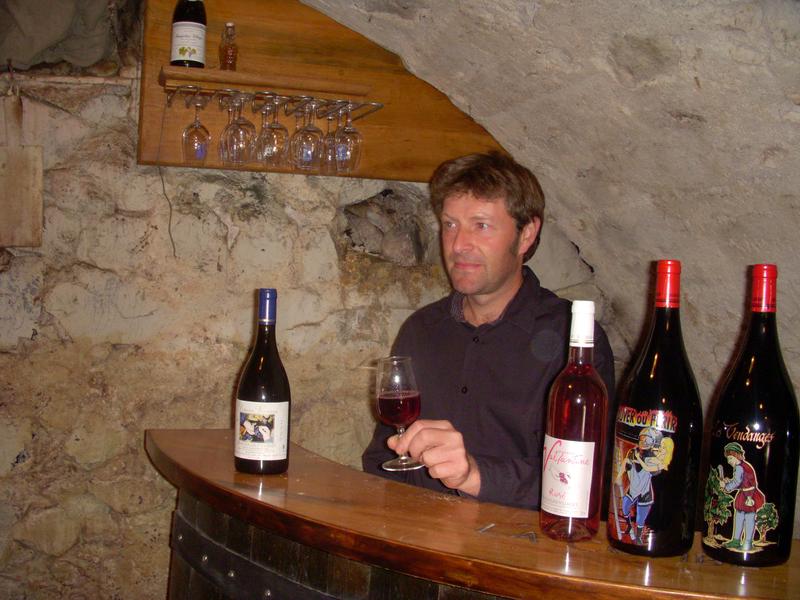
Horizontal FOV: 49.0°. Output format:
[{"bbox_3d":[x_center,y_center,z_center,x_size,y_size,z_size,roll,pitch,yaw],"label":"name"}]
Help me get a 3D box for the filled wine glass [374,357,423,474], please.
[{"bbox_3d":[-0.001,0.166,1.288,0.066,0.156,0.066,-5,5,-1],"label":"filled wine glass"}]

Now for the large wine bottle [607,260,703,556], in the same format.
[{"bbox_3d":[0.330,0.131,1.114,0.111,0.362,0.111,5,4,44],"label":"large wine bottle"}]

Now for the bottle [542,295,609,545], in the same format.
[{"bbox_3d":[0.231,0.154,1.143,0.077,0.304,0.077,5,3,37],"label":"bottle"}]

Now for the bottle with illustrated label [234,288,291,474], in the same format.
[{"bbox_3d":[-0.217,0.128,1.417,0.088,0.291,0.088,3,3,0],"label":"bottle with illustrated label"}]

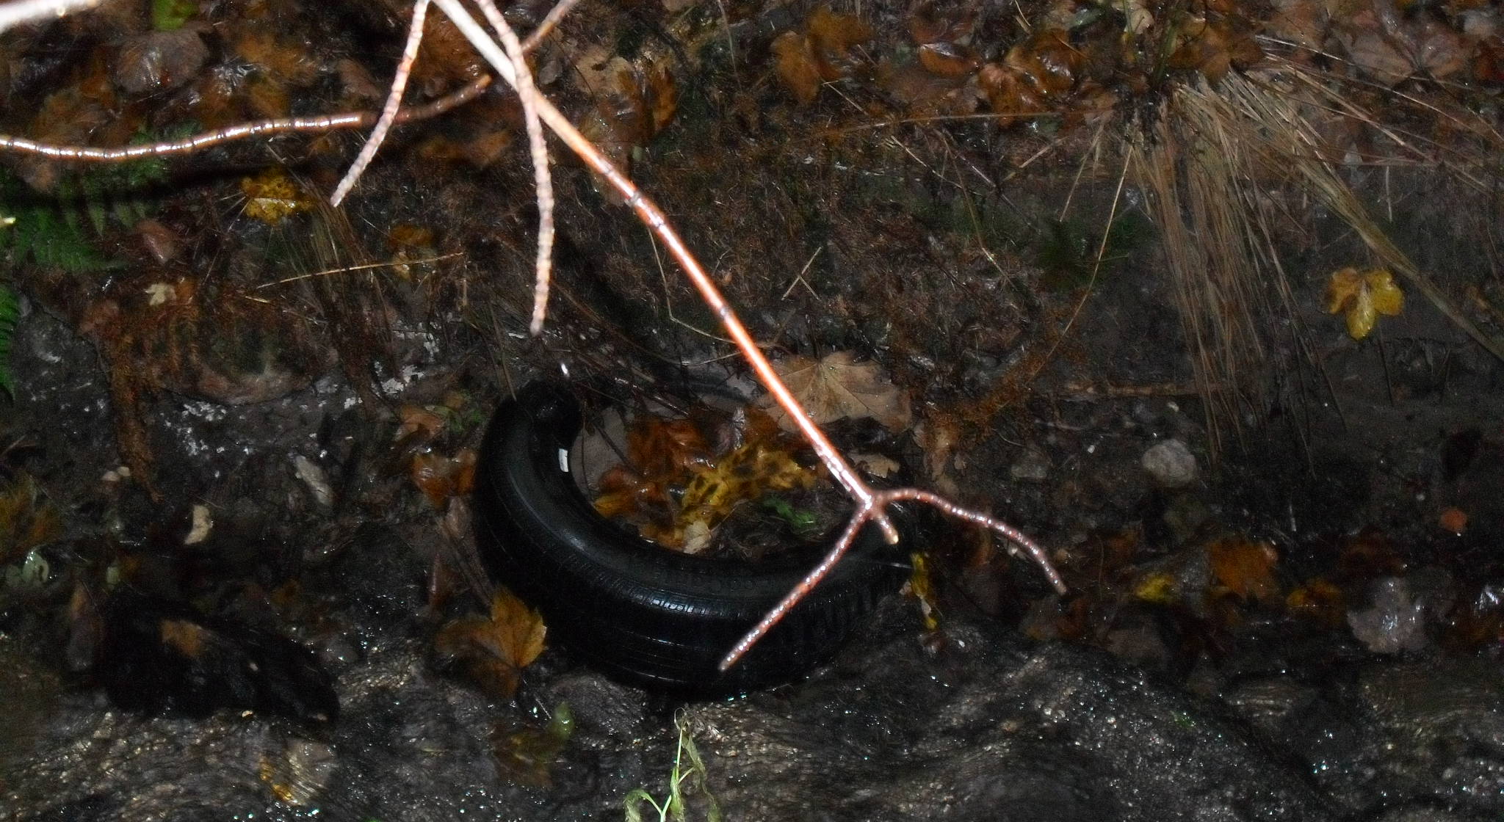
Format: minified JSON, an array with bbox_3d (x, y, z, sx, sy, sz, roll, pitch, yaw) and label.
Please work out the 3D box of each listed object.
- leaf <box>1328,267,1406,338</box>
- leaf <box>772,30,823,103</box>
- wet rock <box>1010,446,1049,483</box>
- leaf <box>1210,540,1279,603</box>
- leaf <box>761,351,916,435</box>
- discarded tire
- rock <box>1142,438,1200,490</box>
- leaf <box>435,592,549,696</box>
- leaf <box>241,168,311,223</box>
[{"bbox_3d":[0.859,-0.152,3.470,0.106,0.103,0.025,0,-3,0],"label":"leaf"},{"bbox_3d":[0.068,-0.520,3.740,0.075,0.025,0.120,-16,61,-11],"label":"leaf"},{"bbox_3d":[0.387,0.074,3.460,0.056,0.042,0.050,4,33,0],"label":"wet rock"},{"bbox_3d":[0.657,0.213,3.310,0.094,0.025,0.092,0,60,0],"label":"leaf"},{"bbox_3d":[0.120,-0.028,3.540,0.215,0.030,0.145,0,57,0],"label":"leaf"},{"bbox_3d":[-0.064,0.128,3.320,0.600,0.175,0.600,9,37,0],"label":"discarded tire"},{"bbox_3d":[0.584,0.073,3.460,0.080,0.062,0.070,4,33,0],"label":"rock"},{"bbox_3d":[-0.335,0.298,3.170,0.145,0.040,0.142,0,72,0],"label":"leaf"},{"bbox_3d":[-0.698,-0.315,3.630,0.103,0.025,0.085,0,74,0],"label":"leaf"}]

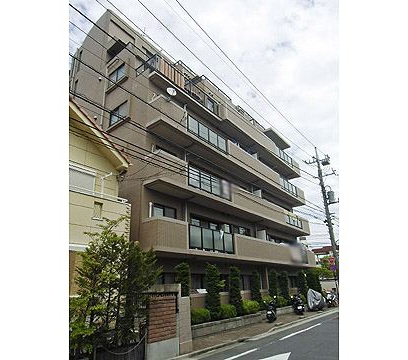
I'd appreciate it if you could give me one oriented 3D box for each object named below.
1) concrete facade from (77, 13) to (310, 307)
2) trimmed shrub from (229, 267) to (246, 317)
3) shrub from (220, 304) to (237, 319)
[{"bbox_3d":[0.377,1.153,25.802,9.000,17.200,23.000,-13,-21,30],"label":"concrete facade"},{"bbox_3d":[1.583,5.236,15.740,0.800,2.290,0.800,-2,-18,-1],"label":"trimmed shrub"},{"bbox_3d":[1.074,5.756,14.577,0.750,0.620,0.750,-2,-18,-1],"label":"shrub"}]

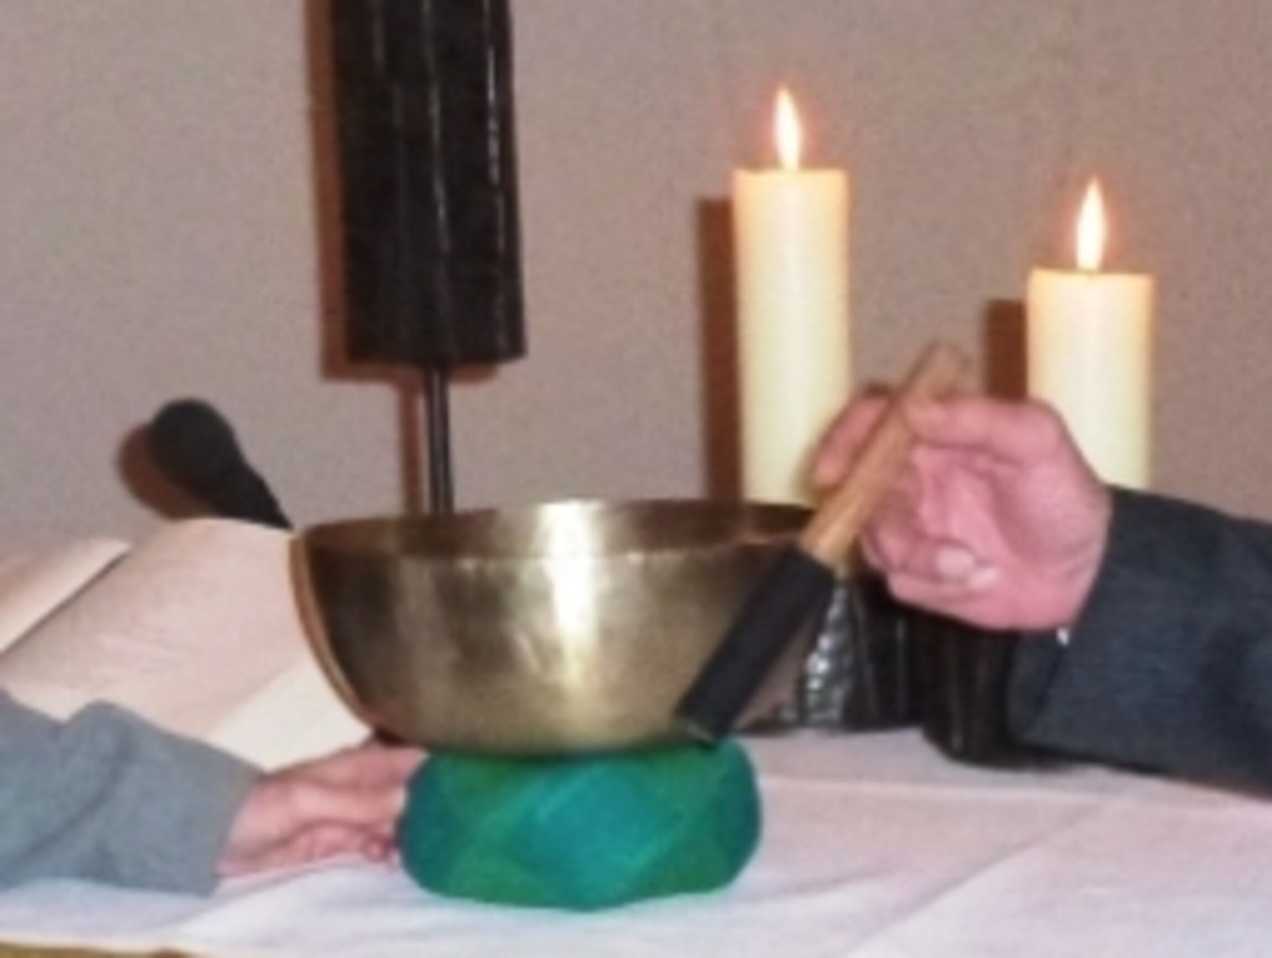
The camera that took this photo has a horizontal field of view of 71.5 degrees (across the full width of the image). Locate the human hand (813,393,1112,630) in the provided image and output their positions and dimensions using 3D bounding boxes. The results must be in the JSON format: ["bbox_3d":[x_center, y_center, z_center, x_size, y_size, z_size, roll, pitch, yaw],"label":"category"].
[{"bbox_3d":[0.155,0.015,0.420,0.140,0.110,0.090,-2,4,-6],"label":"human hand"}]

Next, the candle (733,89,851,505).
[{"bbox_3d":[0.101,-0.105,0.565,0.073,0.290,0.073,-1,4,0],"label":"candle"}]

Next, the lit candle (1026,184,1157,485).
[{"bbox_3d":[0.270,-0.069,0.525,0.073,0.220,0.073,-1,4,0],"label":"lit candle"}]

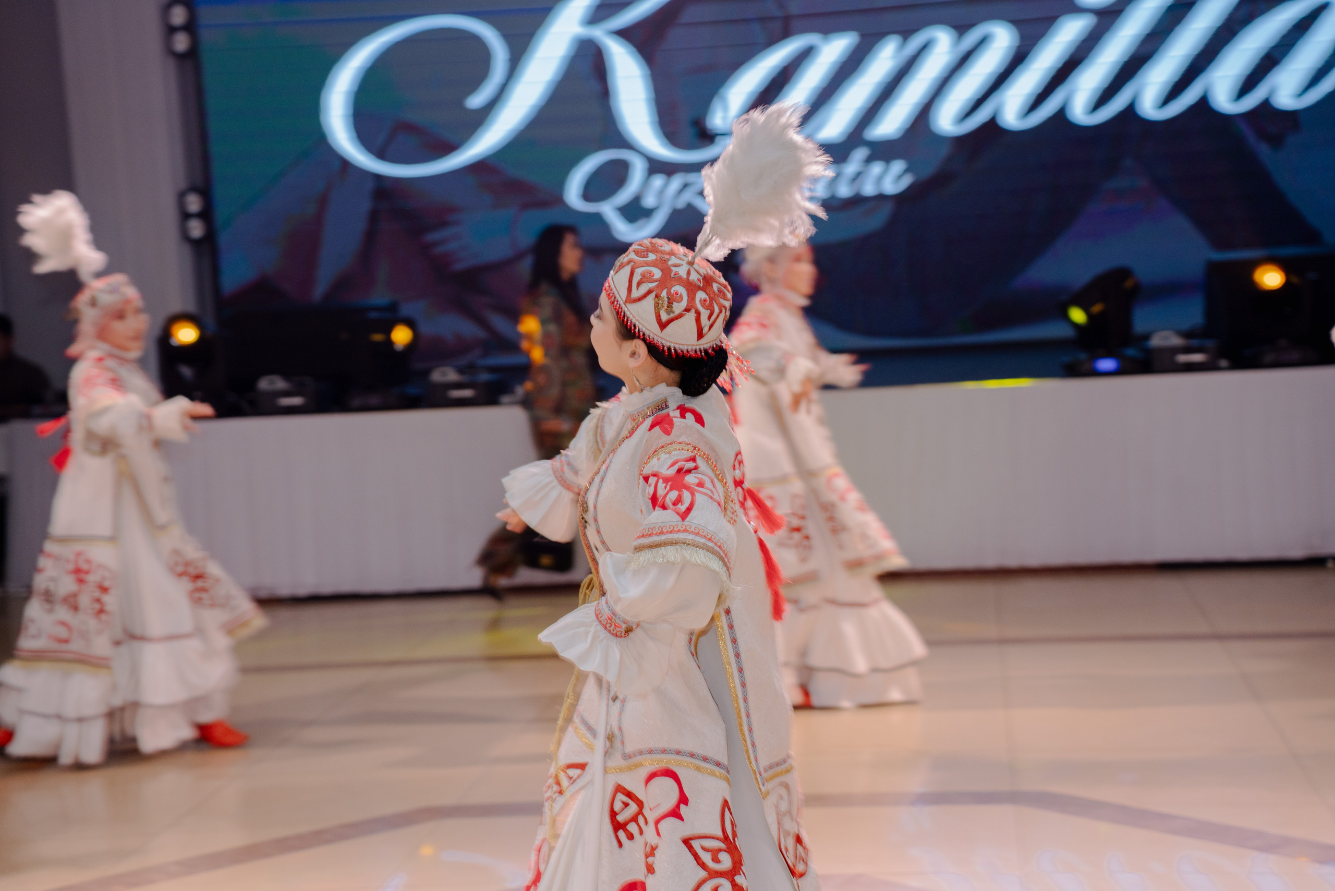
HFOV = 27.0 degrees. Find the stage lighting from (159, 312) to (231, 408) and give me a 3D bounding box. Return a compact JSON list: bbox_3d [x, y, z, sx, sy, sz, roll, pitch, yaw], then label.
[{"bbox_3d":[-2.349,-0.410,13.768,0.340,0.490,0.360,-3,4,0],"label":"stage lighting"}]

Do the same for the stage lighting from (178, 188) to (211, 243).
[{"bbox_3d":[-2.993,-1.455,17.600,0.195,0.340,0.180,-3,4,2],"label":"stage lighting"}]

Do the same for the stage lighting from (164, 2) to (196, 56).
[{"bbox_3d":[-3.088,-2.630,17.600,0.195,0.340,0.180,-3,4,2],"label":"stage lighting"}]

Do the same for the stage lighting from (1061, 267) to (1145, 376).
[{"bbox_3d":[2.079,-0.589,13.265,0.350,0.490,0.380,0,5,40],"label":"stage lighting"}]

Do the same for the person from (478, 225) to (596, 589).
[{"bbox_3d":[-0.604,-0.151,12.955,0.640,1.725,0.500,-2,4,6],"label":"person"}]

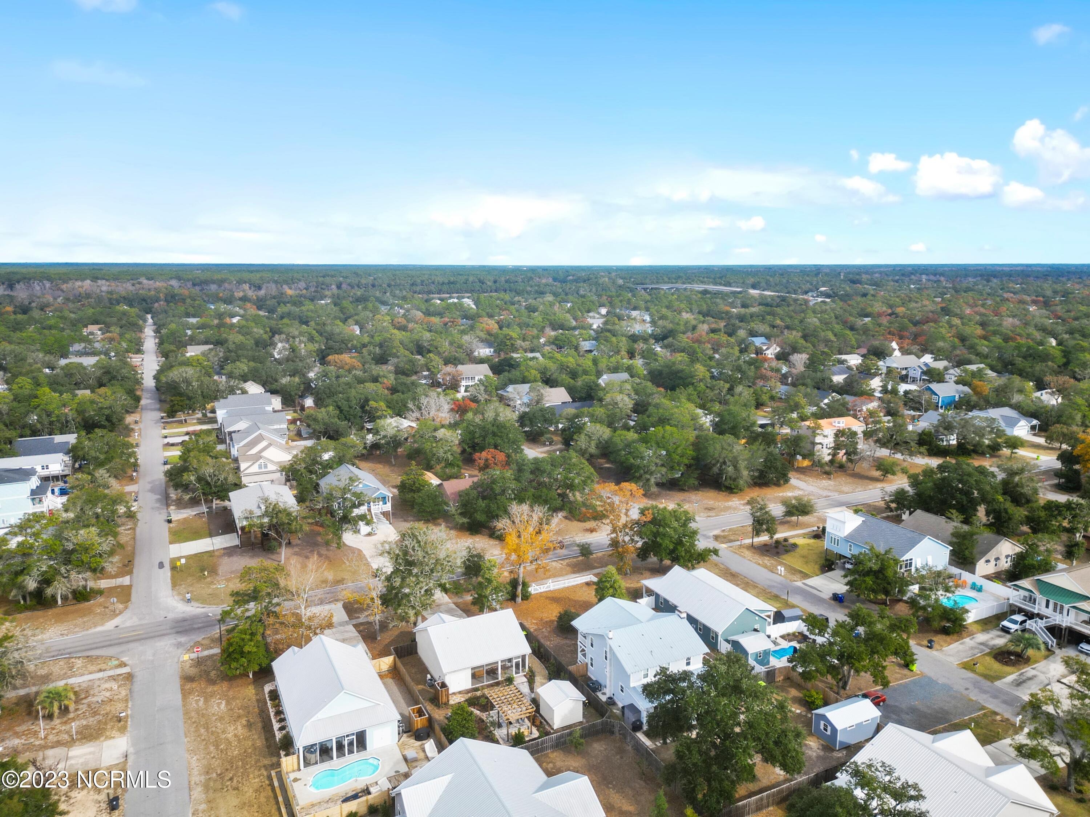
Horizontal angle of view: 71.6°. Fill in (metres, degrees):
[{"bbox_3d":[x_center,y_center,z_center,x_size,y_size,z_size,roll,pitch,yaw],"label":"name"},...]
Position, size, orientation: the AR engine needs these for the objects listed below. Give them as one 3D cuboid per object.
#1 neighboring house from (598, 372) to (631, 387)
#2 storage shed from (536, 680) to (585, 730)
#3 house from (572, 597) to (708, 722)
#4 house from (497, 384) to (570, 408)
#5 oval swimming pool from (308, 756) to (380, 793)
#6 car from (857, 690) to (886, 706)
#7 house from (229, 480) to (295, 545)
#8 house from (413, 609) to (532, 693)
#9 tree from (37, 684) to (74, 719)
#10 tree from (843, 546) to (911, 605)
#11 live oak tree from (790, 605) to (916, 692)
[{"bbox_3d":[29.236,-11.387,319.111,13.000,6.300,10.300,-6,12,-26],"label":"neighboring house"},{"bbox_3d":[1.959,34.935,89.177,4.300,3.300,4.300,-6,12,-26],"label":"storage shed"},{"bbox_3d":[12.234,30.428,94.168,11.500,8.500,16.700,-5,12,-26],"label":"house"},{"bbox_3d":[-4.276,-4.361,277.337,21.500,7.200,21.000,-5,12,-26],"label":"house"},{"bbox_3d":[-20.408,38.405,78.054,7.800,1.300,4.100,-5,12,-26],"label":"oval swimming pool"},{"bbox_3d":[39.110,35.448,91.624,4.450,1.430,1.800,-6,12,-26],"label":"car"},{"bbox_3d":[-56.236,20.660,151.657,11.500,7.300,17.600,-6,12,-26],"label":"house"},{"bbox_3d":[-9.954,31.051,101.728,11.900,6.100,12.400,-6,12,-26],"label":"house"},{"bbox_3d":[-57.131,34.141,88.608,4.800,3.200,4.600,0,11,0],"label":"tree"},{"bbox_3d":[51.829,26.314,118.304,9.882,9.177,9.882,-6,12,-26],"label":"tree"},{"bbox_3d":[37.954,30.395,93.671,14.425,10.563,14.425,-6,12,-26],"label":"live oak tree"}]

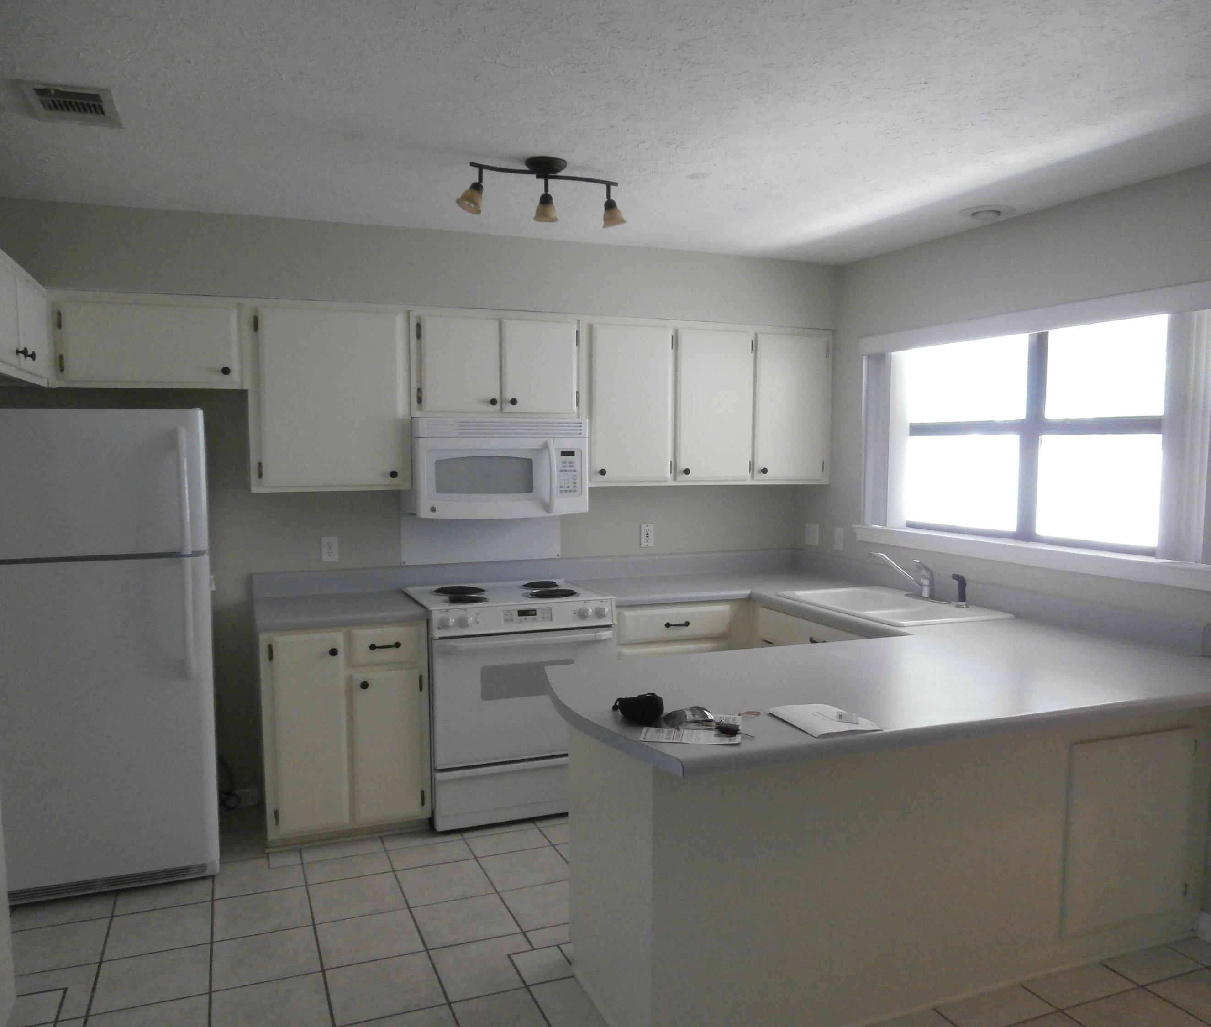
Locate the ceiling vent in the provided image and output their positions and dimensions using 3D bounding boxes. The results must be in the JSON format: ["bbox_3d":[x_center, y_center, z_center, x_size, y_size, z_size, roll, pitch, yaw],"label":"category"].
[{"bbox_3d":[-1.371,-1.047,2.442,0.212,0.020,0.293,-1,4,-22],"label":"ceiling vent"}]

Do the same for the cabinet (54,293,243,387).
[{"bbox_3d":[-1.782,-0.665,3.757,0.656,0.353,0.338,-1,4,-22],"label":"cabinet"}]

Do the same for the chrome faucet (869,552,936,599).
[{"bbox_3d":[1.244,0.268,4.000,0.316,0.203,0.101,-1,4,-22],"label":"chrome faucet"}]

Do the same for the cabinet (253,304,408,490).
[{"bbox_3d":[-1.174,-0.478,4.015,0.632,0.759,0.338,-1,4,-22],"label":"cabinet"}]

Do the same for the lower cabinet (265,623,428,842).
[{"bbox_3d":[-1.111,0.829,3.976,0.631,0.848,0.626,-1,4,-22],"label":"lower cabinet"}]

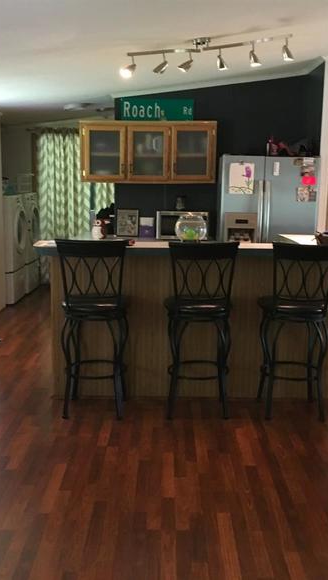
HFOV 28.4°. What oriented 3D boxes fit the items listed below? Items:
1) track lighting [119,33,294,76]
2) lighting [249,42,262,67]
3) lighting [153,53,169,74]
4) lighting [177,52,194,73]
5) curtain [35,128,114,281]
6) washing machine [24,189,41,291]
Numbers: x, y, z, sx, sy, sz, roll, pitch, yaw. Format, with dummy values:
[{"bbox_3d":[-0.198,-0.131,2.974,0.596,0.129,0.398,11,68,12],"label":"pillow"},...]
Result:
[{"bbox_3d":[0.301,-1.578,4.371,1.150,0.275,0.210,1,10,6],"label":"track lighting"},{"bbox_3d":[0.625,-1.606,4.423,0.085,0.155,0.090,-2,10,-13],"label":"lighting"},{"bbox_3d":[-0.017,-1.512,4.331,0.108,0.145,0.090,1,10,1],"label":"lighting"},{"bbox_3d":[0.150,-1.591,4.529,0.110,0.140,0.085,-3,11,-19],"label":"lighting"},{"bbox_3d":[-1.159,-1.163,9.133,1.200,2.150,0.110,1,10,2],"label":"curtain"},{"bbox_3d":[-2.150,-0.646,8.784,0.730,1.300,0.680,1,10,1],"label":"washing machine"}]

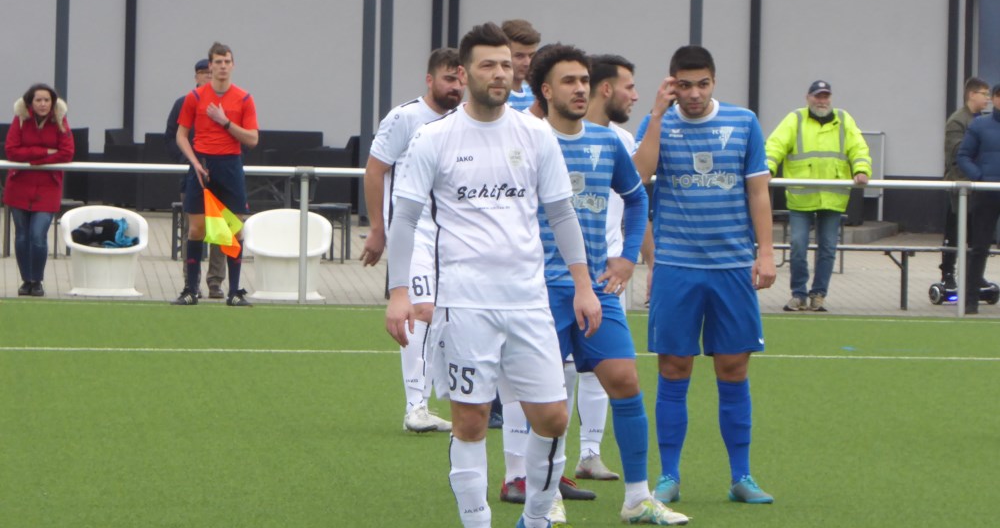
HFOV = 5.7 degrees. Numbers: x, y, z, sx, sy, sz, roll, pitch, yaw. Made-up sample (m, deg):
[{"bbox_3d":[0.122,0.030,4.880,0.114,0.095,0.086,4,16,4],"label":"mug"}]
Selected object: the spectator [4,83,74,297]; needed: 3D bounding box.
[{"bbox_3d":[-3.392,-0.550,73.826,0.500,1.543,0.420,1,1,-8],"label":"spectator"}]

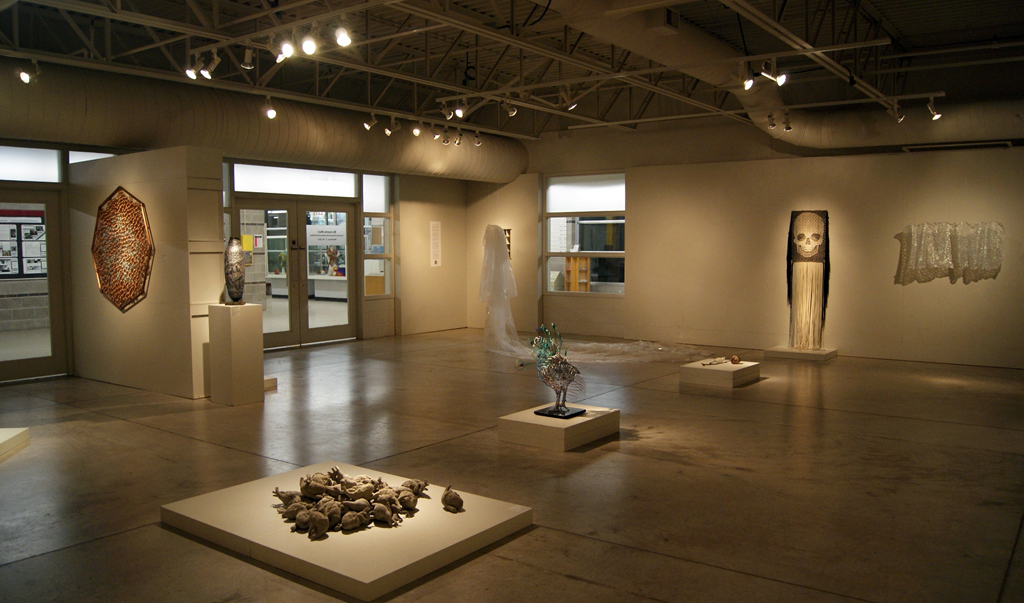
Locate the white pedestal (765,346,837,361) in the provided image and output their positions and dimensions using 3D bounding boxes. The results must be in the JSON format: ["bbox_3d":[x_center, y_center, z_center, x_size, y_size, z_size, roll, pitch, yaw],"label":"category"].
[{"bbox_3d":[3.930,0.701,10.438,0.790,0.080,0.580,3,5,36],"label":"white pedestal"}]

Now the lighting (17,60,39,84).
[{"bbox_3d":[-4.590,-2.170,7.277,0.140,0.200,0.180,2,4,23],"label":"lighting"}]

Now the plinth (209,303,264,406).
[{"bbox_3d":[-2.634,0.503,7.363,0.366,0.928,0.334,3,5,37],"label":"plinth"}]

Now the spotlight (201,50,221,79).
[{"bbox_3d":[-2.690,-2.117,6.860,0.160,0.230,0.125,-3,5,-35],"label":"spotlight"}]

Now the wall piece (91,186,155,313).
[{"bbox_3d":[-4.036,-0.545,7.949,1.170,1.290,0.080,3,5,35],"label":"wall piece"}]

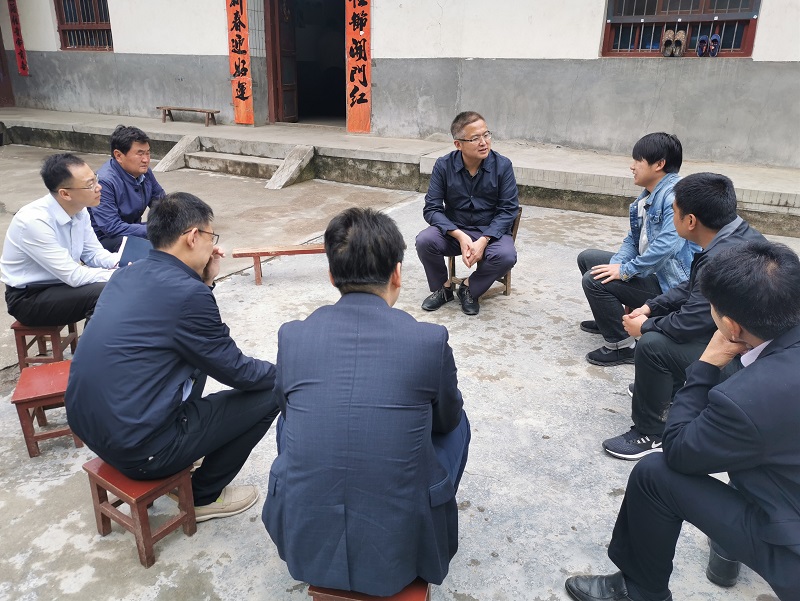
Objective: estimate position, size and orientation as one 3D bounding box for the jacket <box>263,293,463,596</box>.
[{"bbox_3d":[-0.079,0.288,1.589,0.490,0.650,0.510,2,20,3],"label":"jacket"}]

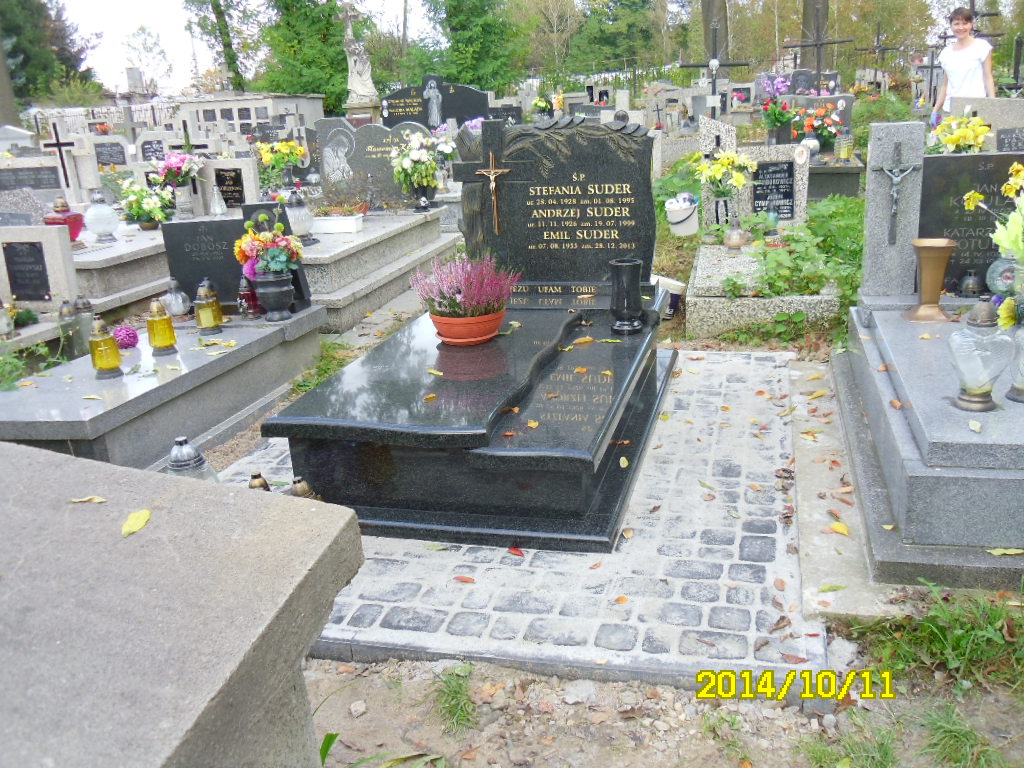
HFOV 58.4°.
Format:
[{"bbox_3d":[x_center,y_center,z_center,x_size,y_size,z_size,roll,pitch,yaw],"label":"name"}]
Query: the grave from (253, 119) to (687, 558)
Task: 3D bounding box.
[{"bbox_3d":[-0.023,-0.390,3.402,1.087,1.130,2.073,2,17,15],"label":"grave"}]

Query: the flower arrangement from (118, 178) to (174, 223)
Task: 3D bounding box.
[{"bbox_3d":[-2.361,-1.158,5.888,0.360,0.330,0.330,-9,17,-20],"label":"flower arrangement"}]

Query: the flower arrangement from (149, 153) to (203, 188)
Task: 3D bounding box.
[{"bbox_3d":[-2.971,-1.884,8.112,0.440,0.269,0.360,1,18,16],"label":"flower arrangement"}]

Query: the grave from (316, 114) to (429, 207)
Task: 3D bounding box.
[{"bbox_3d":[-0.998,-1.646,6.879,0.967,0.695,0.180,0,17,11],"label":"grave"}]

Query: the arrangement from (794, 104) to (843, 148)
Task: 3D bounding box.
[{"bbox_3d":[2.741,-2.294,8.200,0.420,0.400,0.360,2,17,18],"label":"arrangement"}]

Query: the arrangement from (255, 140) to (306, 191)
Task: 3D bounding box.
[{"bbox_3d":[-2.475,-2.342,9.813,0.470,0.455,0.380,1,18,16],"label":"arrangement"}]

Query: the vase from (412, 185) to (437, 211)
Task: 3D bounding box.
[{"bbox_3d":[-0.733,-1.585,7.756,0.200,0.202,0.200,1,18,16],"label":"vase"}]

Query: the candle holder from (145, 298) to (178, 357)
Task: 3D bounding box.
[{"bbox_3d":[-1.395,-0.228,3.605,0.120,0.217,0.120,2,17,15],"label":"candle holder"}]

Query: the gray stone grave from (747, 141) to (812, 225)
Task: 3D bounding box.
[{"bbox_3d":[1.755,-1.321,6.089,0.416,0.519,0.100,1,18,16],"label":"gray stone grave"}]

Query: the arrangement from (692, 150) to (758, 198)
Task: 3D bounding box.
[{"bbox_3d":[1.369,-1.342,5.874,0.410,0.266,0.330,1,18,16],"label":"arrangement"}]

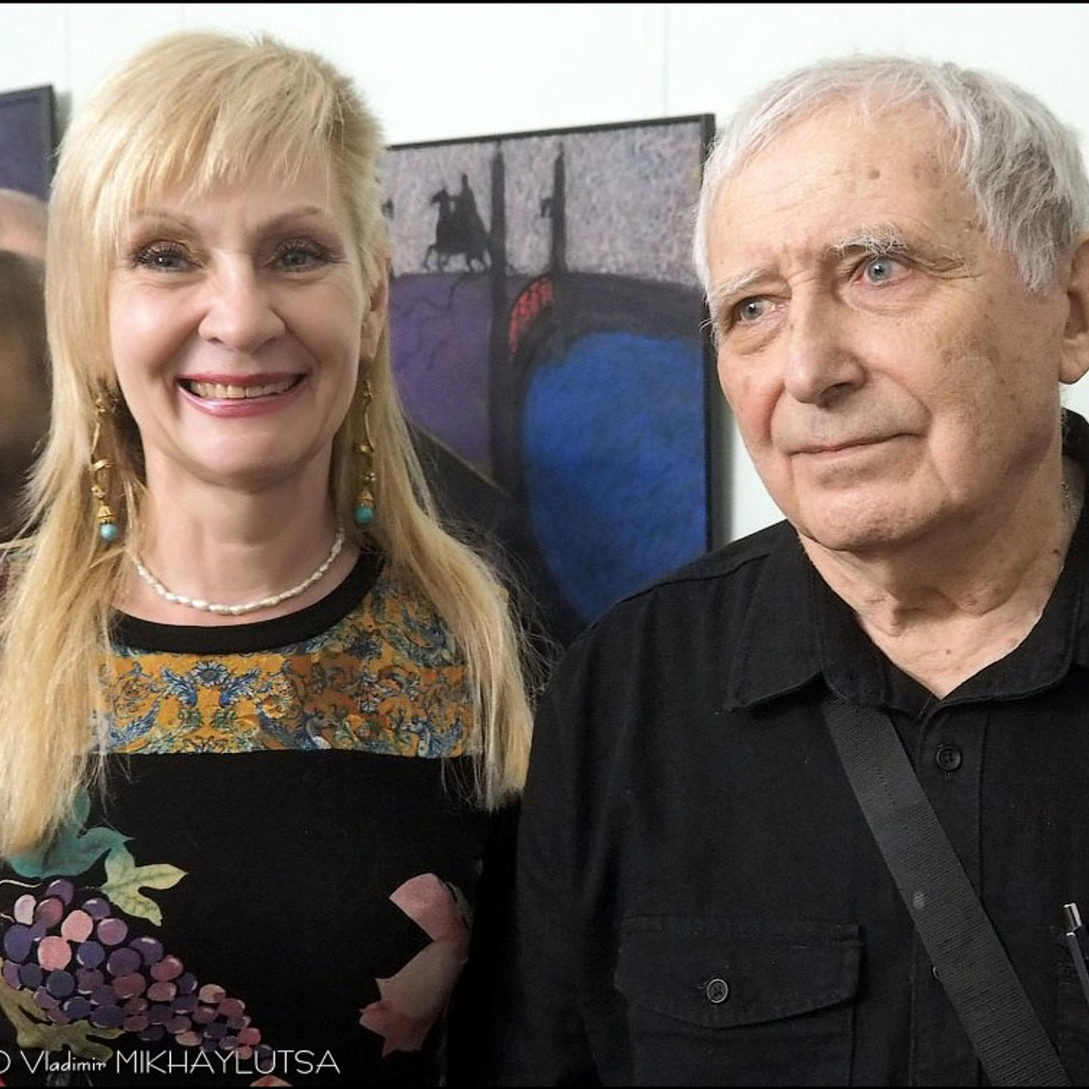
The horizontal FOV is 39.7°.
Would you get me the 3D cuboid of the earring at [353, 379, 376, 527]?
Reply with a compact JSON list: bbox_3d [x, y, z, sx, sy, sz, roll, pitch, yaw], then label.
[{"bbox_3d":[-0.101,-0.051,0.845,0.013,0.084,0.013,0,0,-12],"label":"earring"}]

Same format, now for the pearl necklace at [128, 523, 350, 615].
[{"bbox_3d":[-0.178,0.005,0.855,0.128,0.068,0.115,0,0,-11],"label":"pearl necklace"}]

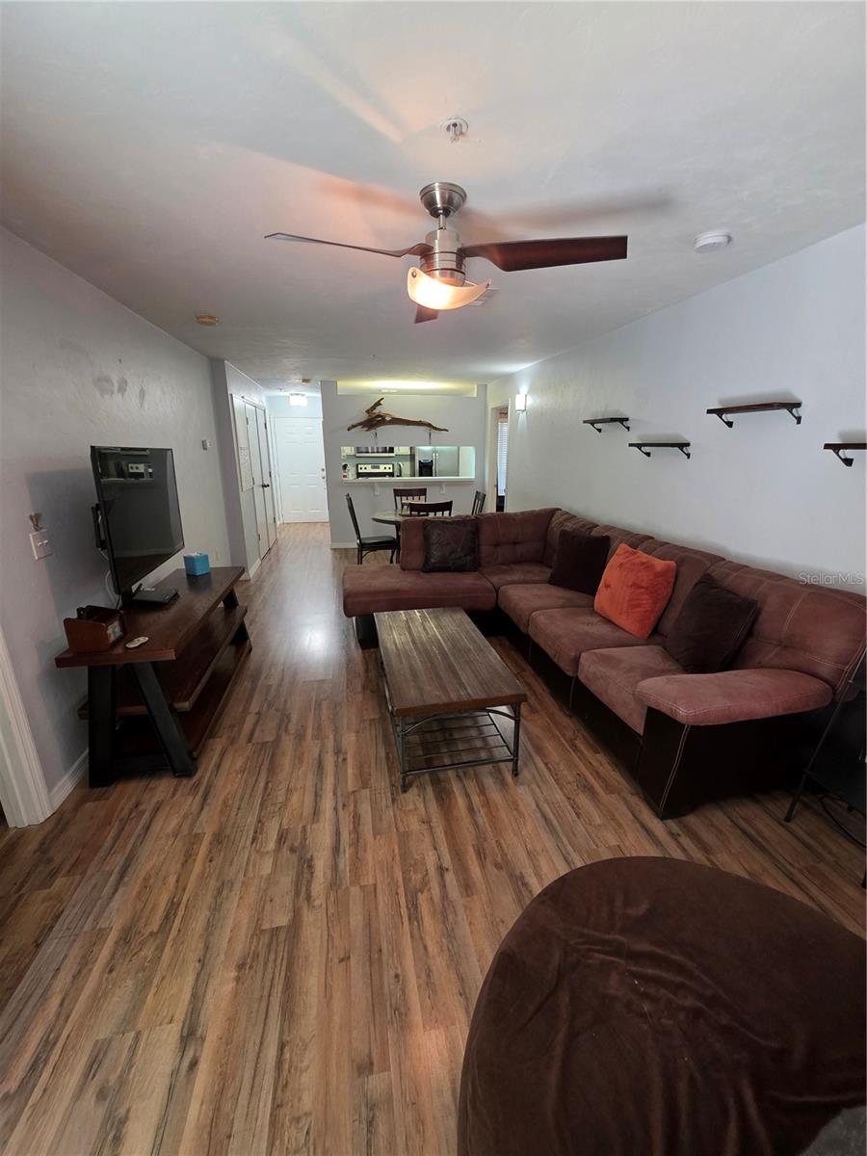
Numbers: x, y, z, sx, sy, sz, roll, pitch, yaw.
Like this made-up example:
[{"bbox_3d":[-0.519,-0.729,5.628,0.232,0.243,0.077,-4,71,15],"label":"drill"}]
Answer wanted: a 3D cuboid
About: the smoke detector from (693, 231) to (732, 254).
[{"bbox_3d":[1.245,-1.494,1.937,0.139,0.038,0.139,-2,17,-11],"label":"smoke detector"}]

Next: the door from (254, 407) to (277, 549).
[{"bbox_3d":[-2.612,-1.545,6.857,0.045,2.040,0.750,-3,17,-11],"label":"door"}]

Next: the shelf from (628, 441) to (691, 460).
[{"bbox_3d":[1.507,-0.856,2.924,0.150,0.105,0.410,-3,17,-11],"label":"shelf"}]

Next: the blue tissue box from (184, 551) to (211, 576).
[{"bbox_3d":[-1.665,-0.093,3.062,0.110,0.130,0.110,8,19,23],"label":"blue tissue box"}]

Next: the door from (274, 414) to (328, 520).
[{"bbox_3d":[-2.659,-2.164,8.856,0.910,2.040,0.050,-2,17,-11],"label":"door"}]

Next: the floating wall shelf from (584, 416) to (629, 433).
[{"bbox_3d":[1.389,-1.232,3.520,0.155,0.105,0.415,-3,17,-11],"label":"floating wall shelf"}]

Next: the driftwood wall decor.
[{"bbox_3d":[-0.498,-2.375,6.344,1.490,0.460,0.200,-2,17,-11],"label":"driftwood wall decor"}]

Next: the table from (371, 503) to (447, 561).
[{"bbox_3d":[-0.196,-0.389,5.276,1.080,0.755,1.080,-3,17,-11],"label":"table"}]

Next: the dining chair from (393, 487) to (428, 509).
[{"bbox_3d":[-0.254,-0.641,5.698,0.450,0.985,0.530,-3,17,-11],"label":"dining chair"}]

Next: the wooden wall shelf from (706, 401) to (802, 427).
[{"bbox_3d":[1.626,-0.832,2.231,0.150,0.103,0.405,-3,17,-11],"label":"wooden wall shelf"}]

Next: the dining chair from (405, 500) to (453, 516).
[{"bbox_3d":[-0.108,-0.338,4.695,0.460,0.990,0.560,-5,17,-19],"label":"dining chair"}]

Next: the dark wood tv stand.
[{"bbox_3d":[-1.471,0.442,2.551,0.460,0.670,1.370,-2,17,-11],"label":"dark wood tv stand"}]

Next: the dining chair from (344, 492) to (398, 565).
[{"bbox_3d":[-0.697,-0.440,5.010,0.560,0.990,0.460,-2,17,-11],"label":"dining chair"}]

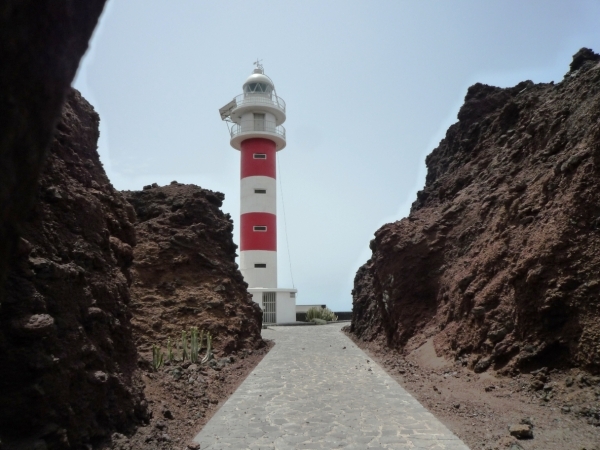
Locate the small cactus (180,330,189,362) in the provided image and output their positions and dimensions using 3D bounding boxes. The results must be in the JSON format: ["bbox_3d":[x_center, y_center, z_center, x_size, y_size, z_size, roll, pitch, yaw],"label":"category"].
[{"bbox_3d":[-2.688,2.826,10.085,0.194,0.722,0.174,0,-9,0],"label":"small cactus"}]

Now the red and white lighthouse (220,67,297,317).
[{"bbox_3d":[-3.387,-3.168,33.764,5.700,20.964,5.000,1,-9,-8],"label":"red and white lighthouse"}]

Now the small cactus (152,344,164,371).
[{"bbox_3d":[-3.123,2.923,9.563,0.281,0.554,0.225,0,-9,0],"label":"small cactus"}]

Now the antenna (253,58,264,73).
[{"bbox_3d":[-3.398,-13.063,35.484,0.920,1.233,0.600,0,-9,0],"label":"antenna"}]

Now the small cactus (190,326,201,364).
[{"bbox_3d":[-2.433,2.792,10.090,0.241,0.813,0.192,0,-9,0],"label":"small cactus"}]

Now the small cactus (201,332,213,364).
[{"bbox_3d":[-2.154,2.831,9.982,0.285,0.737,0.199,0,-9,0],"label":"small cactus"}]

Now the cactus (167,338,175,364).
[{"bbox_3d":[-2.980,2.909,9.970,0.194,0.579,0.174,0,-9,0],"label":"cactus"}]

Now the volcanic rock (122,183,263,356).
[{"bbox_3d":[-3.343,1.098,13.194,4.300,5.100,4.600,2,-9,-14],"label":"volcanic rock"}]

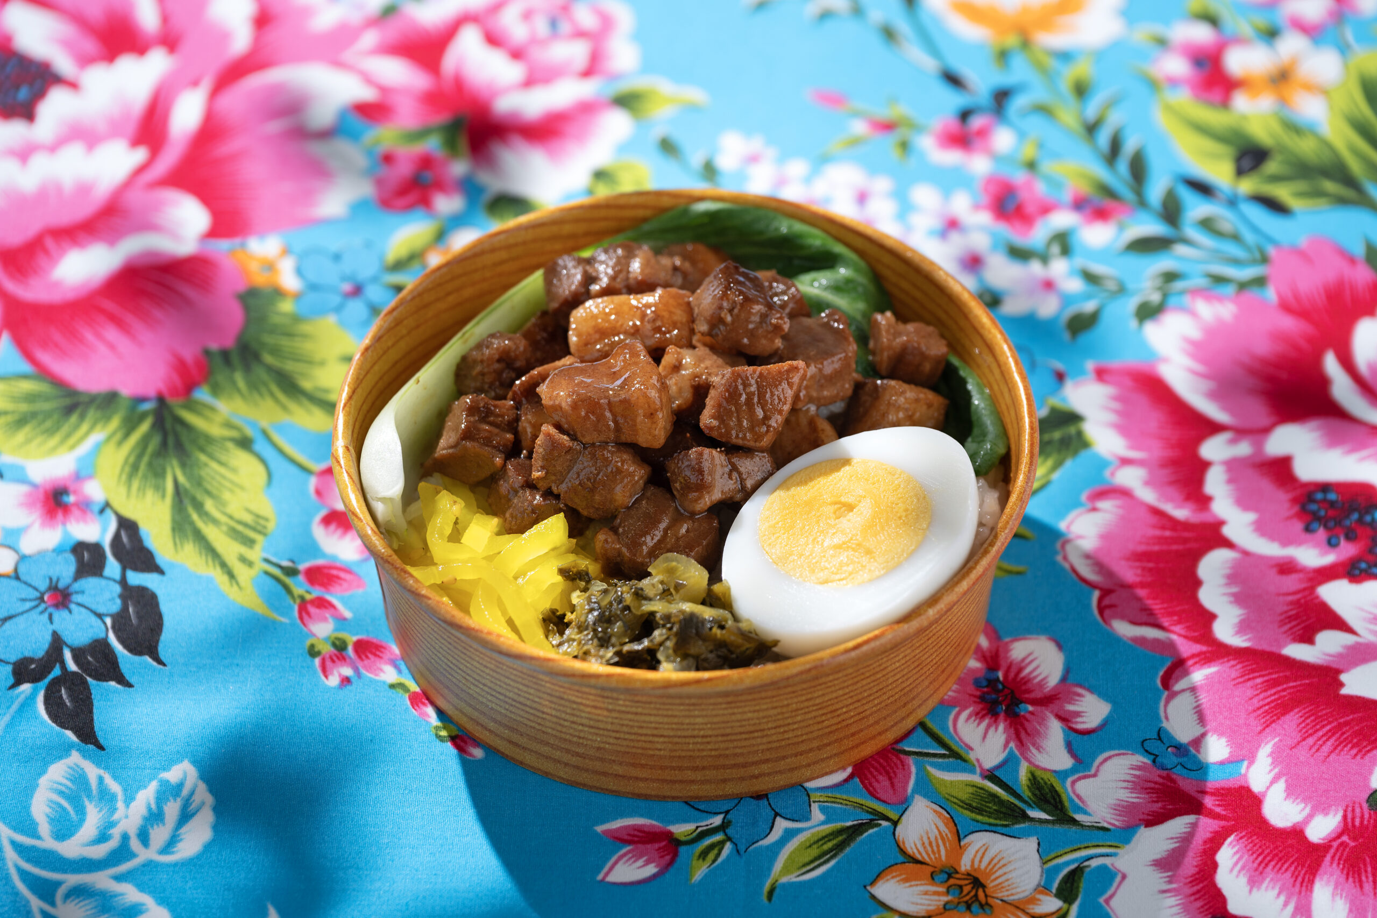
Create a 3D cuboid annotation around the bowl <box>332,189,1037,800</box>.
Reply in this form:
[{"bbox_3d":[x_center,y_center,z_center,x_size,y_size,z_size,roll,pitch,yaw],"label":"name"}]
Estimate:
[{"bbox_3d":[-0.001,0.007,0.914,0.138,0.039,0.138,0,45,0],"label":"bowl"}]

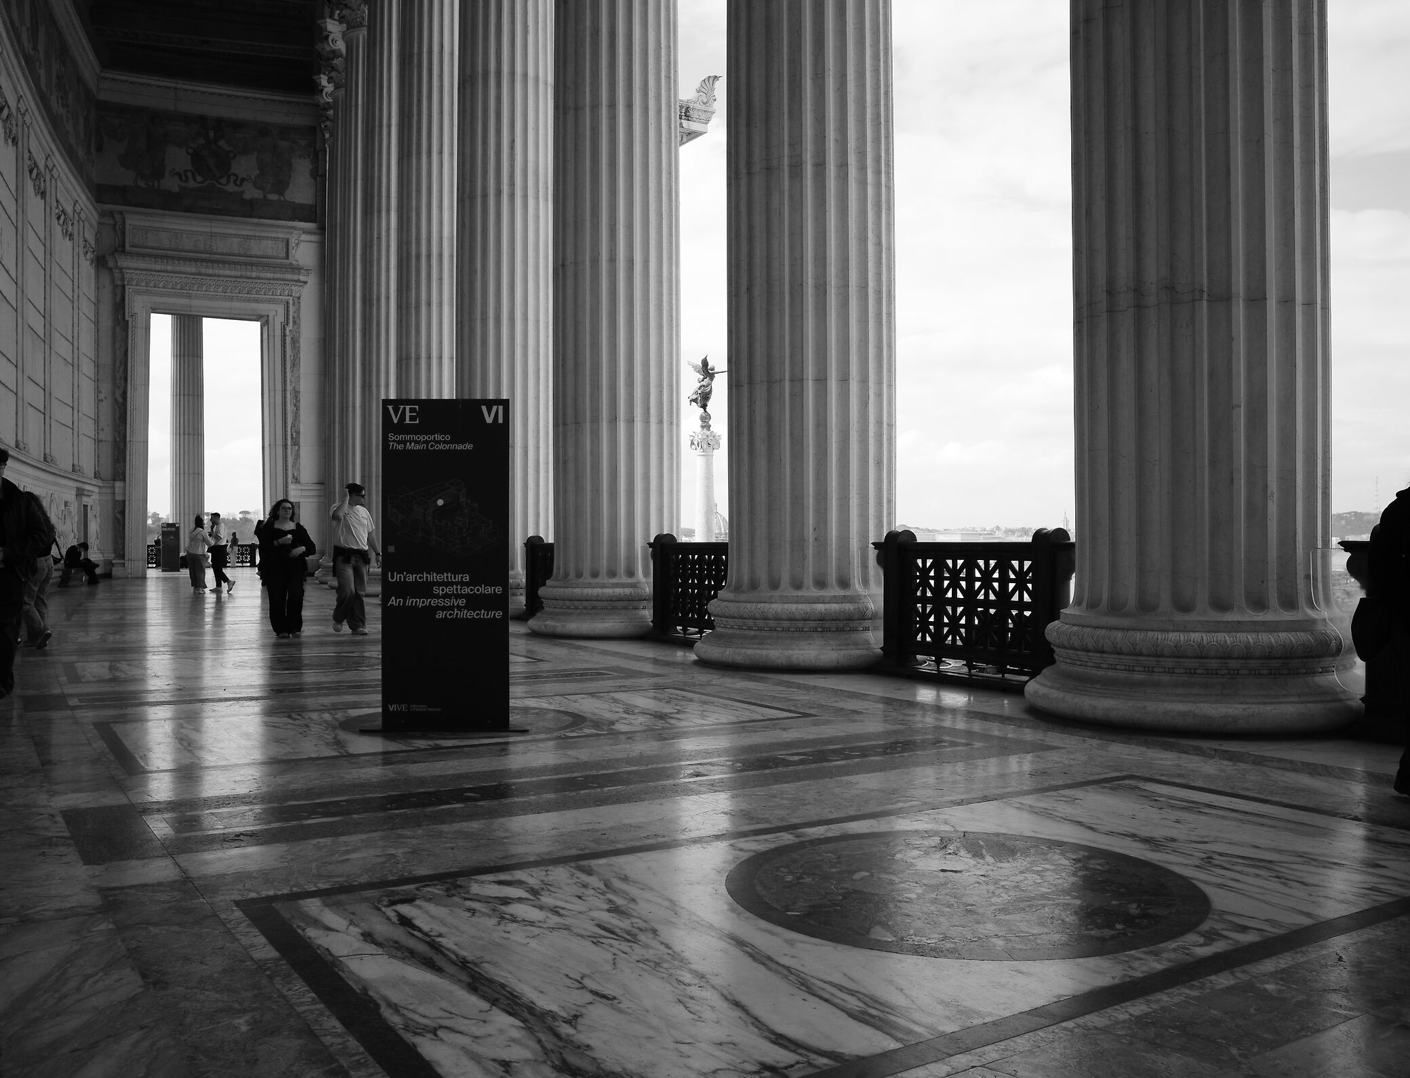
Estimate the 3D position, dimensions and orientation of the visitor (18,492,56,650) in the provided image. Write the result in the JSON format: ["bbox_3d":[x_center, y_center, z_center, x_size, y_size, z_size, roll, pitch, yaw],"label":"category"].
[{"bbox_3d":[-7.120,0.330,13.450,0.460,1.670,0.480,0,0,-43],"label":"visitor"}]

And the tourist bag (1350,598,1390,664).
[{"bbox_3d":[2.900,0.400,5.500,0.160,0.290,0.270,0,0,0],"label":"tourist bag"}]

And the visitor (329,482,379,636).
[{"bbox_3d":[-4.210,0.245,15.150,0.600,1.820,0.480,0,0,-30],"label":"visitor"}]

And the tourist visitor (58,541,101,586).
[{"bbox_3d":[-15.750,0.630,32.000,0.780,1.100,0.520,0,0,-14],"label":"tourist visitor"}]

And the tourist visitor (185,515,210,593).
[{"bbox_3d":[-10.730,0.340,26.700,0.500,1.650,0.420,0,0,37],"label":"tourist visitor"}]

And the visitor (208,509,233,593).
[{"bbox_3d":[-10.953,0.319,28.603,0.560,1.790,0.500,0,0,-22],"label":"visitor"}]

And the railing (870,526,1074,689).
[{"bbox_3d":[2.068,0.516,9.832,0.200,1.180,2.400,0,0,-31],"label":"railing"}]

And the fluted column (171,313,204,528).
[{"bbox_3d":[-25.026,-6.178,61.026,2.000,15.100,2.000,0,0,-18],"label":"fluted column"}]

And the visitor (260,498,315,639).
[{"bbox_3d":[-4.873,0.332,14.753,0.620,1.630,0.420,0,0,-17],"label":"visitor"}]

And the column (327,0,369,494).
[{"bbox_3d":[-7.926,-6.339,30.526,2.000,15.100,2.000,0,0,-21],"label":"column"}]

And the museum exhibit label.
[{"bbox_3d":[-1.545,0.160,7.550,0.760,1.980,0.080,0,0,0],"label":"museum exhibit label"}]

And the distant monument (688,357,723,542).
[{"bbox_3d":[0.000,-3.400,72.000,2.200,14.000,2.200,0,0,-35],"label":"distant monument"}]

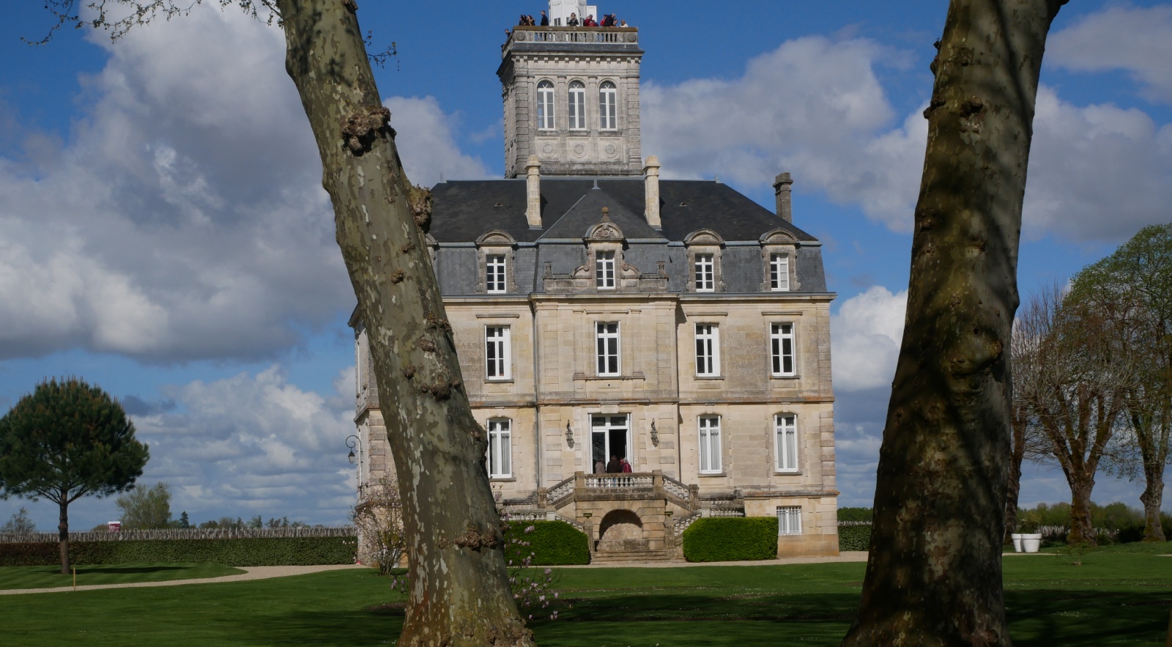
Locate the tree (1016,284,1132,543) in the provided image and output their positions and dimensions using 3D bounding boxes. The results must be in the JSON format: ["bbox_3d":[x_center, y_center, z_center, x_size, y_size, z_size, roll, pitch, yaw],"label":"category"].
[{"bbox_3d":[25.970,4.768,107.630,6.300,13.761,6.300,-1,-5,-9],"label":"tree"}]

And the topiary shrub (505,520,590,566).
[{"bbox_3d":[-2.085,9.672,89.765,4.200,1.970,2.100,-1,-5,-9],"label":"topiary shrub"}]

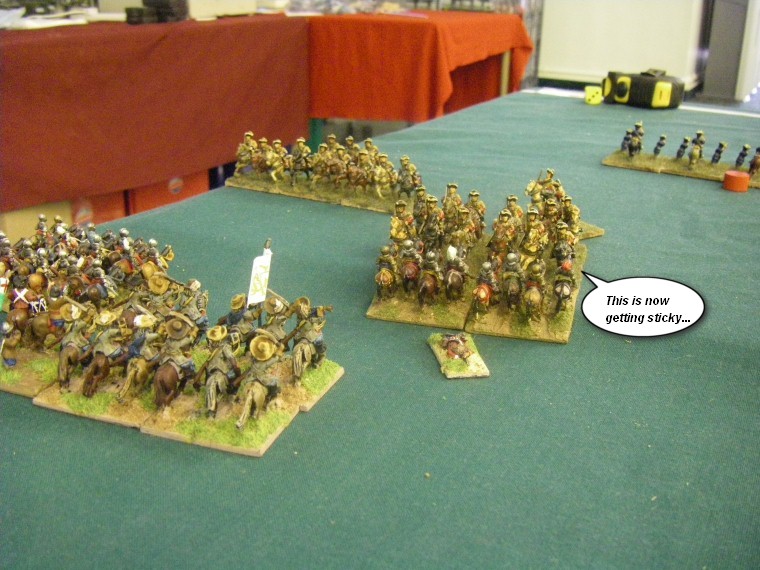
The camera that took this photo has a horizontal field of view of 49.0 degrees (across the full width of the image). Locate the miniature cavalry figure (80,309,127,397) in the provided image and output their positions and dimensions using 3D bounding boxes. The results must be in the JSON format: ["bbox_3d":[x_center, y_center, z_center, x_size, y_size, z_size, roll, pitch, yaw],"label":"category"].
[{"bbox_3d":[-0.087,0.020,0.272,0.013,0.025,0.025,8,23,18],"label":"miniature cavalry figure"}]

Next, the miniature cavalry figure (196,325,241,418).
[{"bbox_3d":[-0.049,0.025,0.261,0.013,0.025,0.025,5,22,10],"label":"miniature cavalry figure"}]

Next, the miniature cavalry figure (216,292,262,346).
[{"bbox_3d":[-0.046,0.014,0.287,0.013,0.025,0.025,8,23,18],"label":"miniature cavalry figure"}]

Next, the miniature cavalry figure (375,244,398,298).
[{"bbox_3d":[0.004,-0.008,0.348,0.011,0.021,0.025,7,23,15],"label":"miniature cavalry figure"}]

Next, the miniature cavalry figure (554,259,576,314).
[{"bbox_3d":[0.074,-0.002,0.336,0.011,0.021,0.025,7,23,15],"label":"miniature cavalry figure"}]

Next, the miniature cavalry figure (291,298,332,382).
[{"bbox_3d":[-0.023,0.016,0.282,0.013,0.025,0.025,6,23,13],"label":"miniature cavalry figure"}]

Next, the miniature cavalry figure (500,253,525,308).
[{"bbox_3d":[0.055,-0.004,0.340,0.011,0.021,0.025,6,23,13],"label":"miniature cavalry figure"}]

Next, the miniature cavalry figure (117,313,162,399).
[{"bbox_3d":[-0.075,0.021,0.269,0.013,0.025,0.025,10,24,21],"label":"miniature cavalry figure"}]

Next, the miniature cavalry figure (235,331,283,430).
[{"bbox_3d":[-0.036,0.027,0.255,0.013,0.025,0.025,8,23,18],"label":"miniature cavalry figure"}]

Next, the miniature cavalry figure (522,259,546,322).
[{"bbox_3d":[0.062,0.000,0.331,0.011,0.021,0.025,7,23,15],"label":"miniature cavalry figure"}]

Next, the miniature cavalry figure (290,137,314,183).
[{"bbox_3d":[-0.049,-0.075,0.506,0.011,0.026,0.025,11,24,24],"label":"miniature cavalry figure"}]

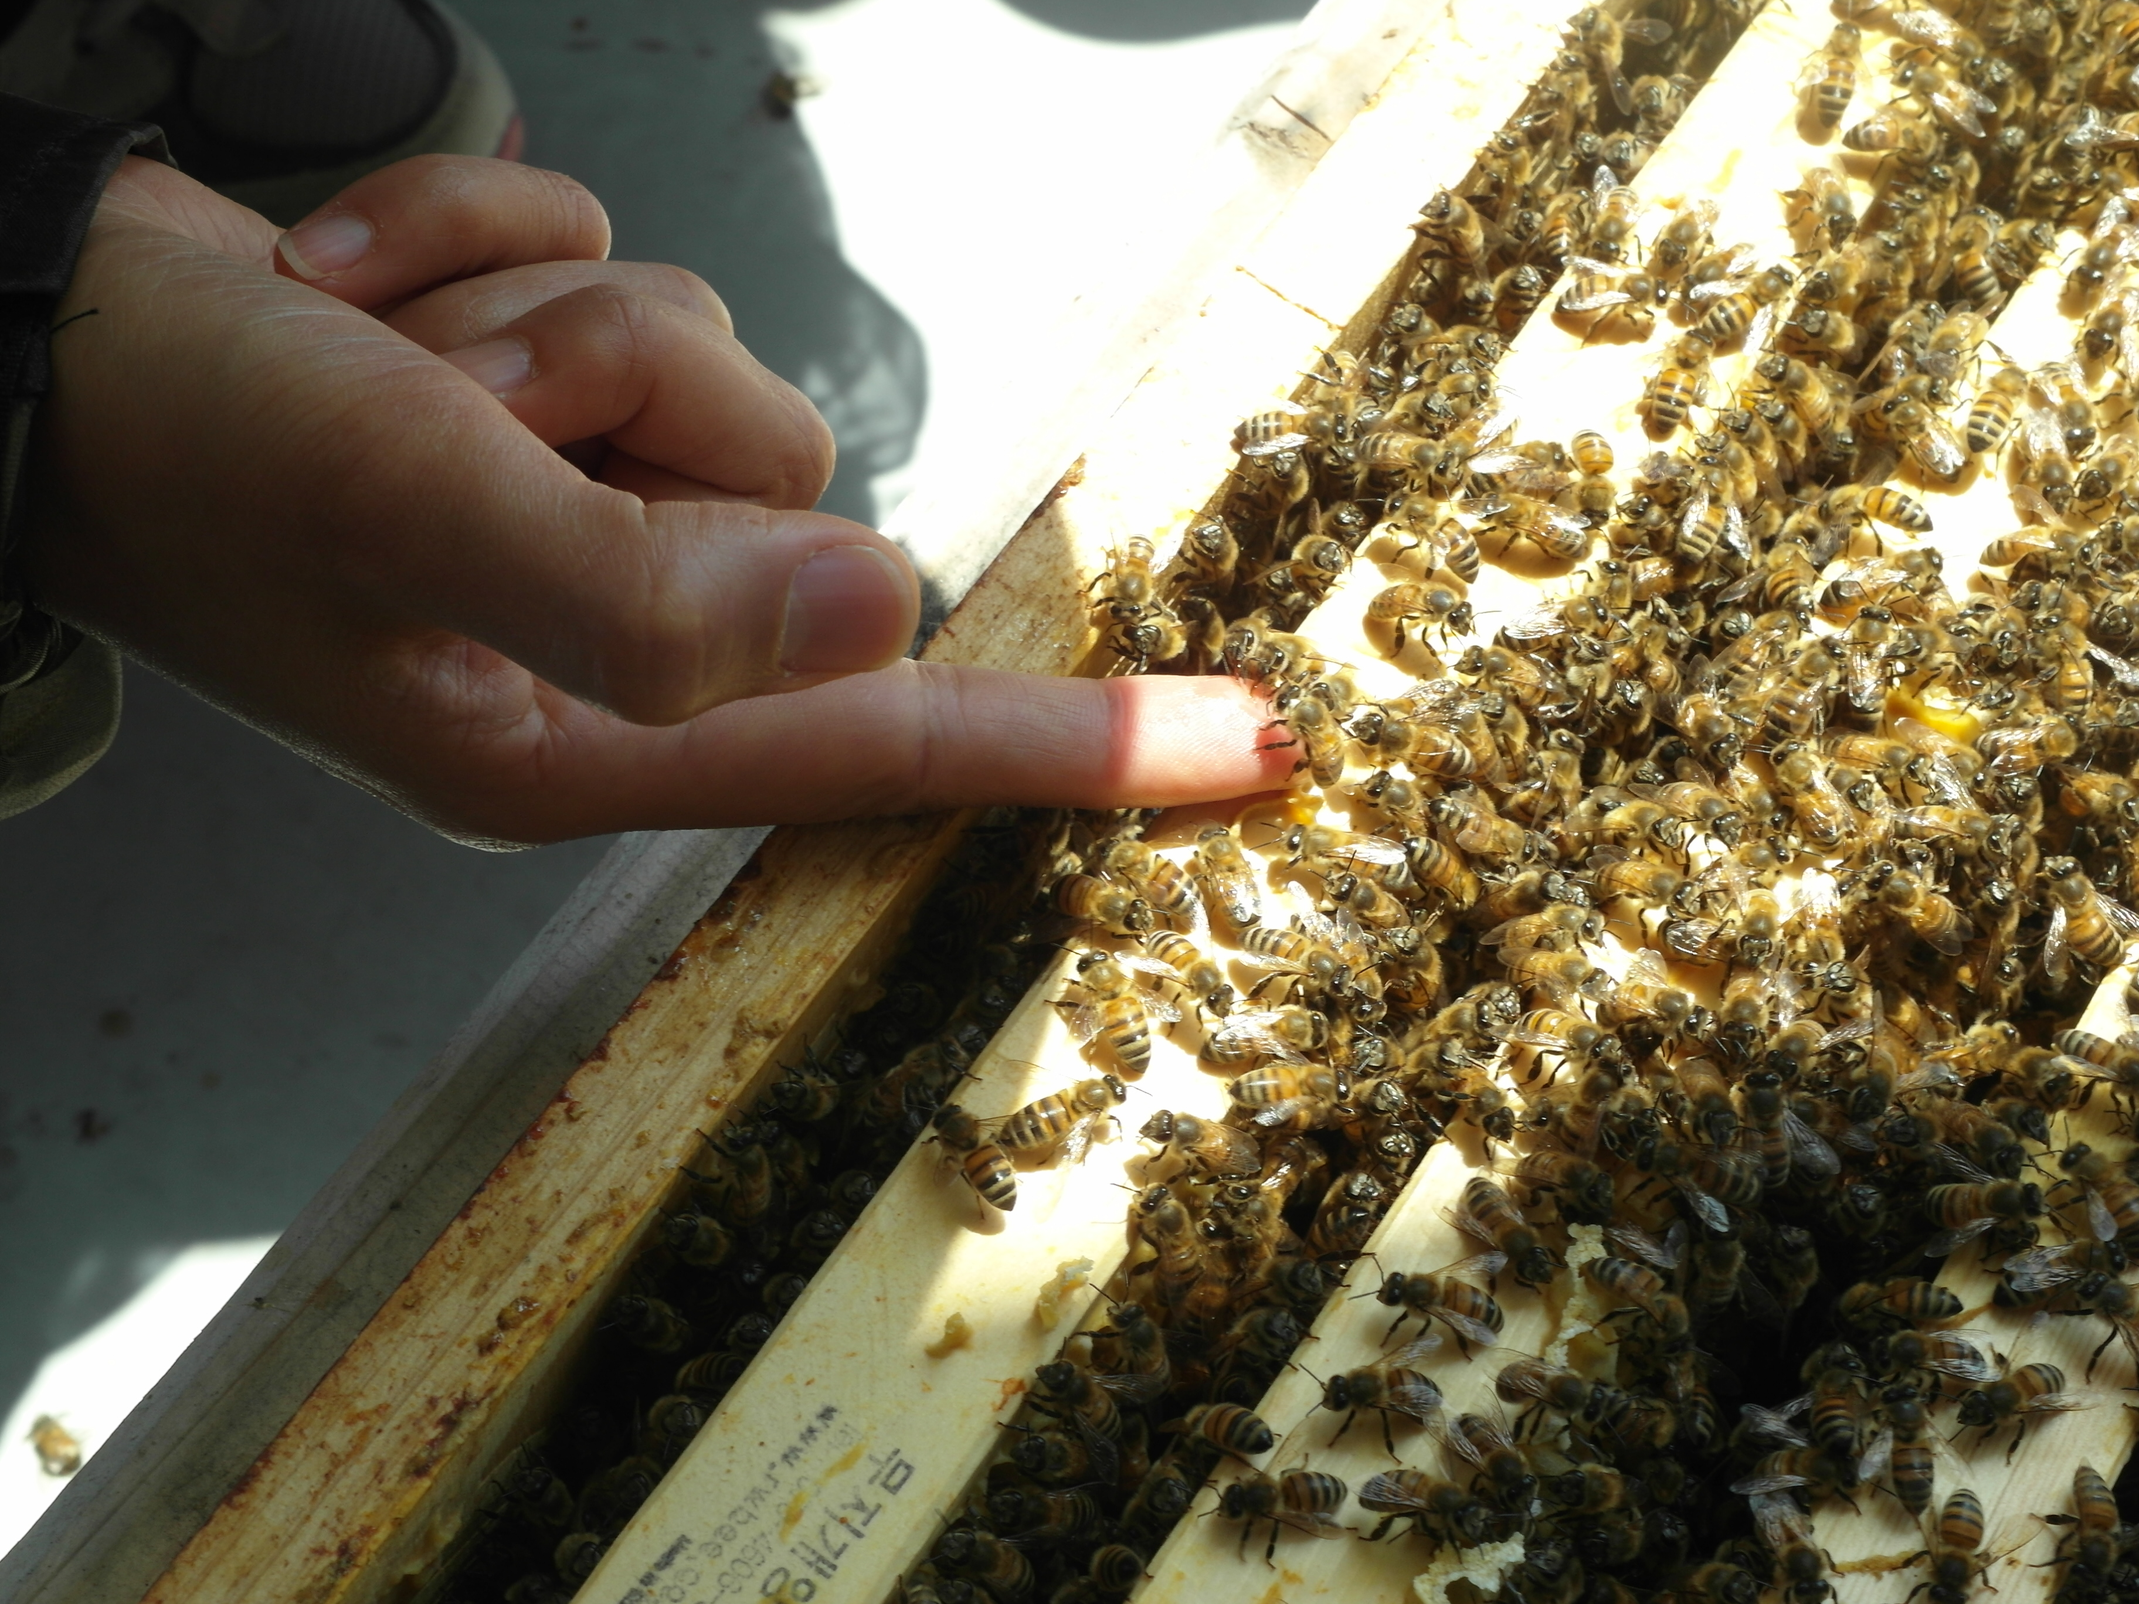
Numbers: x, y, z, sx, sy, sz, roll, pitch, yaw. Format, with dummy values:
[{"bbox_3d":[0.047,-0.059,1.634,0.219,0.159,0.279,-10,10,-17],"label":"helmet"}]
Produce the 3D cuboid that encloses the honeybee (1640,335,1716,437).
[{"bbox_3d":[0.073,-0.049,0.527,0.007,0.005,0.015,19,61,9],"label":"honeybee"}]

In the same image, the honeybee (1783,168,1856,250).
[{"bbox_3d":[0.092,-0.072,0.541,0.007,0.005,0.013,-8,61,-6],"label":"honeybee"}]

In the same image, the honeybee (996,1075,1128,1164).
[{"bbox_3d":[-0.001,0.034,0.477,0.015,0.005,0.008,-23,63,-14],"label":"honeybee"}]

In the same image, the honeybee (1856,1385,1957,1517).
[{"bbox_3d":[0.087,0.067,0.460,0.010,0.005,0.013,-1,60,-2],"label":"honeybee"}]

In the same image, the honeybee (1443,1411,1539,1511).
[{"bbox_3d":[0.043,0.068,0.459,0.008,0.005,0.013,-40,68,-16],"label":"honeybee"}]

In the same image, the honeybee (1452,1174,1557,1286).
[{"bbox_3d":[0.046,0.046,0.472,0.007,0.005,0.013,-26,64,-15],"label":"honeybee"}]

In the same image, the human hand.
[{"bbox_3d":[-0.046,-0.033,0.492,0.142,0.056,0.070,6,62,3],"label":"human hand"}]

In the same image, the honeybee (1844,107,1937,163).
[{"bbox_3d":[0.099,-0.078,0.530,0.013,0.005,0.006,9,64,-2],"label":"honeybee"}]

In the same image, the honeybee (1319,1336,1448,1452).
[{"bbox_3d":[0.033,0.062,0.462,0.013,0.005,0.011,2,60,0],"label":"honeybee"}]

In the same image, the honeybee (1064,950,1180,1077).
[{"bbox_3d":[0.005,0.023,0.484,0.011,0.005,0.015,-21,64,-7],"label":"honeybee"}]

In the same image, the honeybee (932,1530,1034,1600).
[{"bbox_3d":[-0.009,0.080,0.466,0.005,0.013,0.006,12,74,53],"label":"honeybee"}]

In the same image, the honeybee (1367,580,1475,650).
[{"bbox_3d":[0.040,-0.021,0.510,0.012,0.005,0.009,13,61,6],"label":"honeybee"}]

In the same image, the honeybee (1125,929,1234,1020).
[{"bbox_3d":[0.013,0.019,0.486,0.007,0.005,0.013,-41,68,-16],"label":"honeybee"}]

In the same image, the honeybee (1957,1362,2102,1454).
[{"bbox_3d":[0.102,0.065,0.477,0.014,0.006,0.010,-24,65,-12],"label":"honeybee"}]

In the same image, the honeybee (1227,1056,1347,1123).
[{"bbox_3d":[0.024,0.031,0.479,0.013,0.005,0.007,-2,60,-2],"label":"honeybee"}]

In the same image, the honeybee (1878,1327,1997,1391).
[{"bbox_3d":[0.090,0.058,0.466,0.012,0.005,0.007,14,61,7],"label":"honeybee"}]

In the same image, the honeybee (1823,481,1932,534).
[{"bbox_3d":[0.096,-0.035,0.530,0.013,0.006,0.007,12,63,6],"label":"honeybee"}]

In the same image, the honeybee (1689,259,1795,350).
[{"bbox_3d":[0.079,-0.059,0.521,0.013,0.005,0.009,-34,66,-13],"label":"honeybee"}]

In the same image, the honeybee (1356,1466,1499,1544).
[{"bbox_3d":[0.037,0.072,0.457,0.014,0.005,0.007,9,64,8],"label":"honeybee"}]

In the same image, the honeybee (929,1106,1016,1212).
[{"bbox_3d":[-0.011,0.039,0.490,0.007,0.006,0.015,-33,67,-16],"label":"honeybee"}]

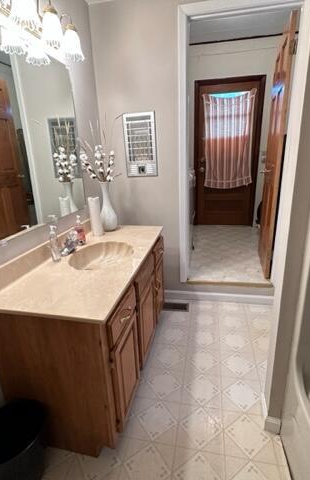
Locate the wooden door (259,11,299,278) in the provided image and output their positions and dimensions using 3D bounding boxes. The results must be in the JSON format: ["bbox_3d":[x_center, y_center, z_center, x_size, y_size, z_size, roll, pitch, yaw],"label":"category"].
[{"bbox_3d":[1.085,-0.707,2.374,0.038,2.010,0.700,3,19,16],"label":"wooden door"}]

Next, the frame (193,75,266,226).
[{"bbox_3d":[1.085,-1.244,3.932,0.945,2.091,0.060,1,18,11],"label":"frame"}]

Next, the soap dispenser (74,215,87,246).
[{"bbox_3d":[-0.521,-0.071,1.835,0.055,0.212,0.070,13,23,40],"label":"soap dispenser"}]

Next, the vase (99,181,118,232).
[{"bbox_3d":[-0.405,-0.272,2.158,0.155,0.396,0.155,1,18,11],"label":"vase"}]

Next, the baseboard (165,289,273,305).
[{"bbox_3d":[0.570,0.540,2.350,0.997,0.105,0.016,1,18,11],"label":"baseboard"}]

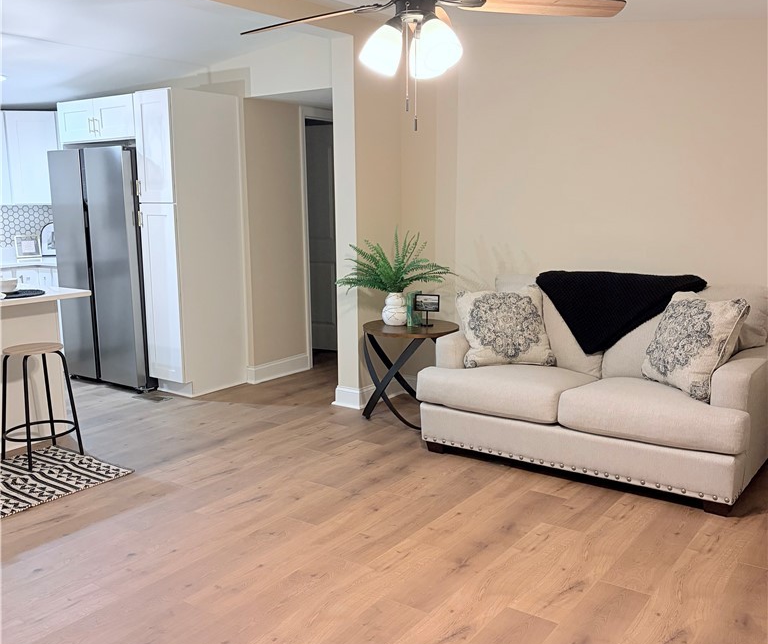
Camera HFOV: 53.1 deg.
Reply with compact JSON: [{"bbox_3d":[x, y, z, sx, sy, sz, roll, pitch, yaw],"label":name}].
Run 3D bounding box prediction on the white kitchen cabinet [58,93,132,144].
[{"bbox_3d":[-1.951,-1.534,5.909,0.902,0.304,0.626,6,12,34],"label":"white kitchen cabinet"}]

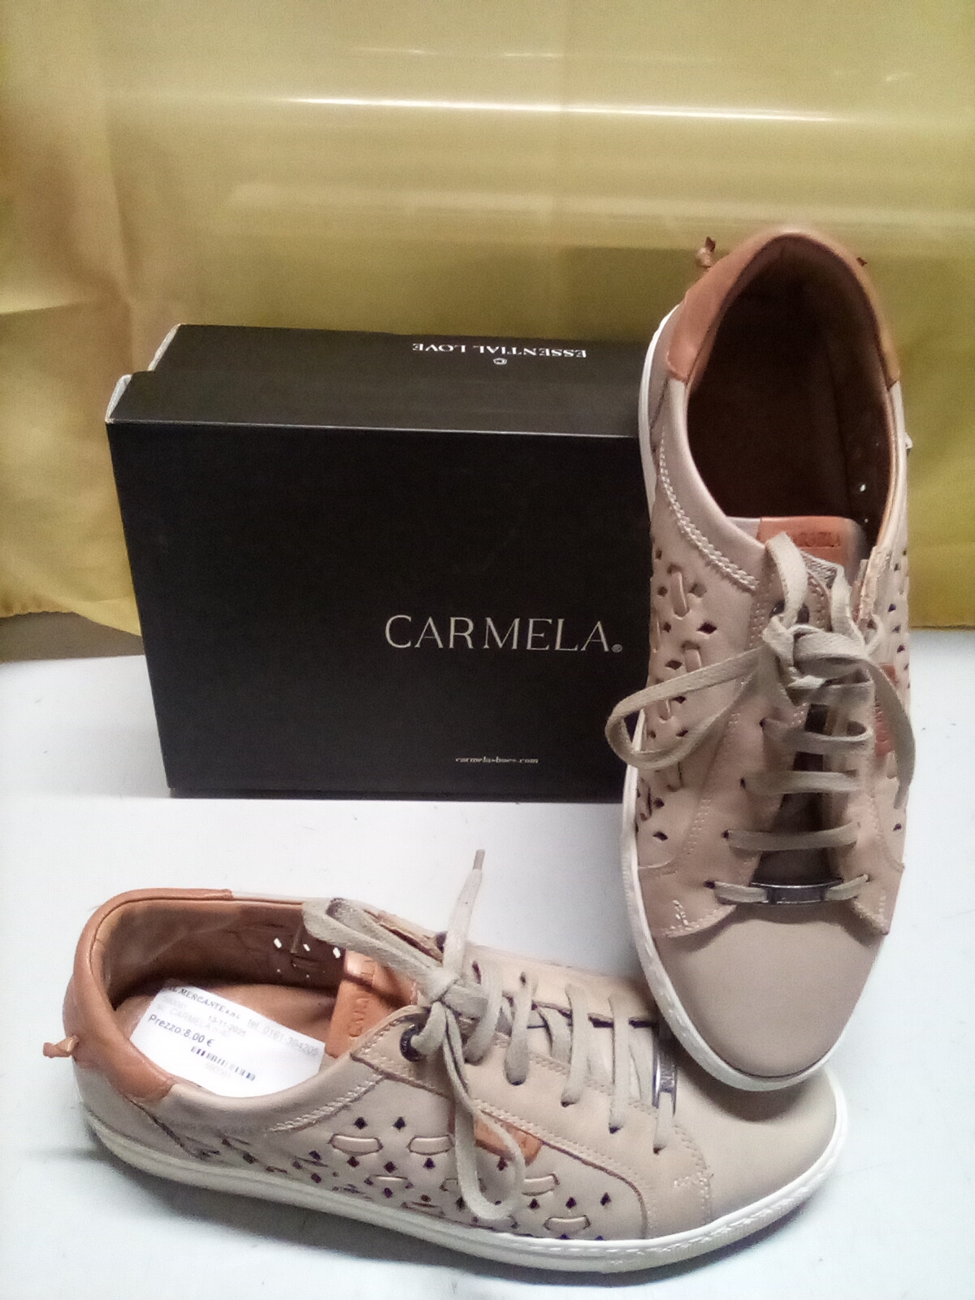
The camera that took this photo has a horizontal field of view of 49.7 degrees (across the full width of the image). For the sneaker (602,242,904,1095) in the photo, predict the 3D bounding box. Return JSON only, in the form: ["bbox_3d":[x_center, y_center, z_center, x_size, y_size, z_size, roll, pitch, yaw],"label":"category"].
[{"bbox_3d":[0.097,0.000,0.344,0.101,0.284,0.096,-3,-9,-3],"label":"sneaker"}]

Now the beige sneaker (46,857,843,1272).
[{"bbox_3d":[-0.012,0.135,0.360,0.283,0.096,0.101,6,35,4],"label":"beige sneaker"}]

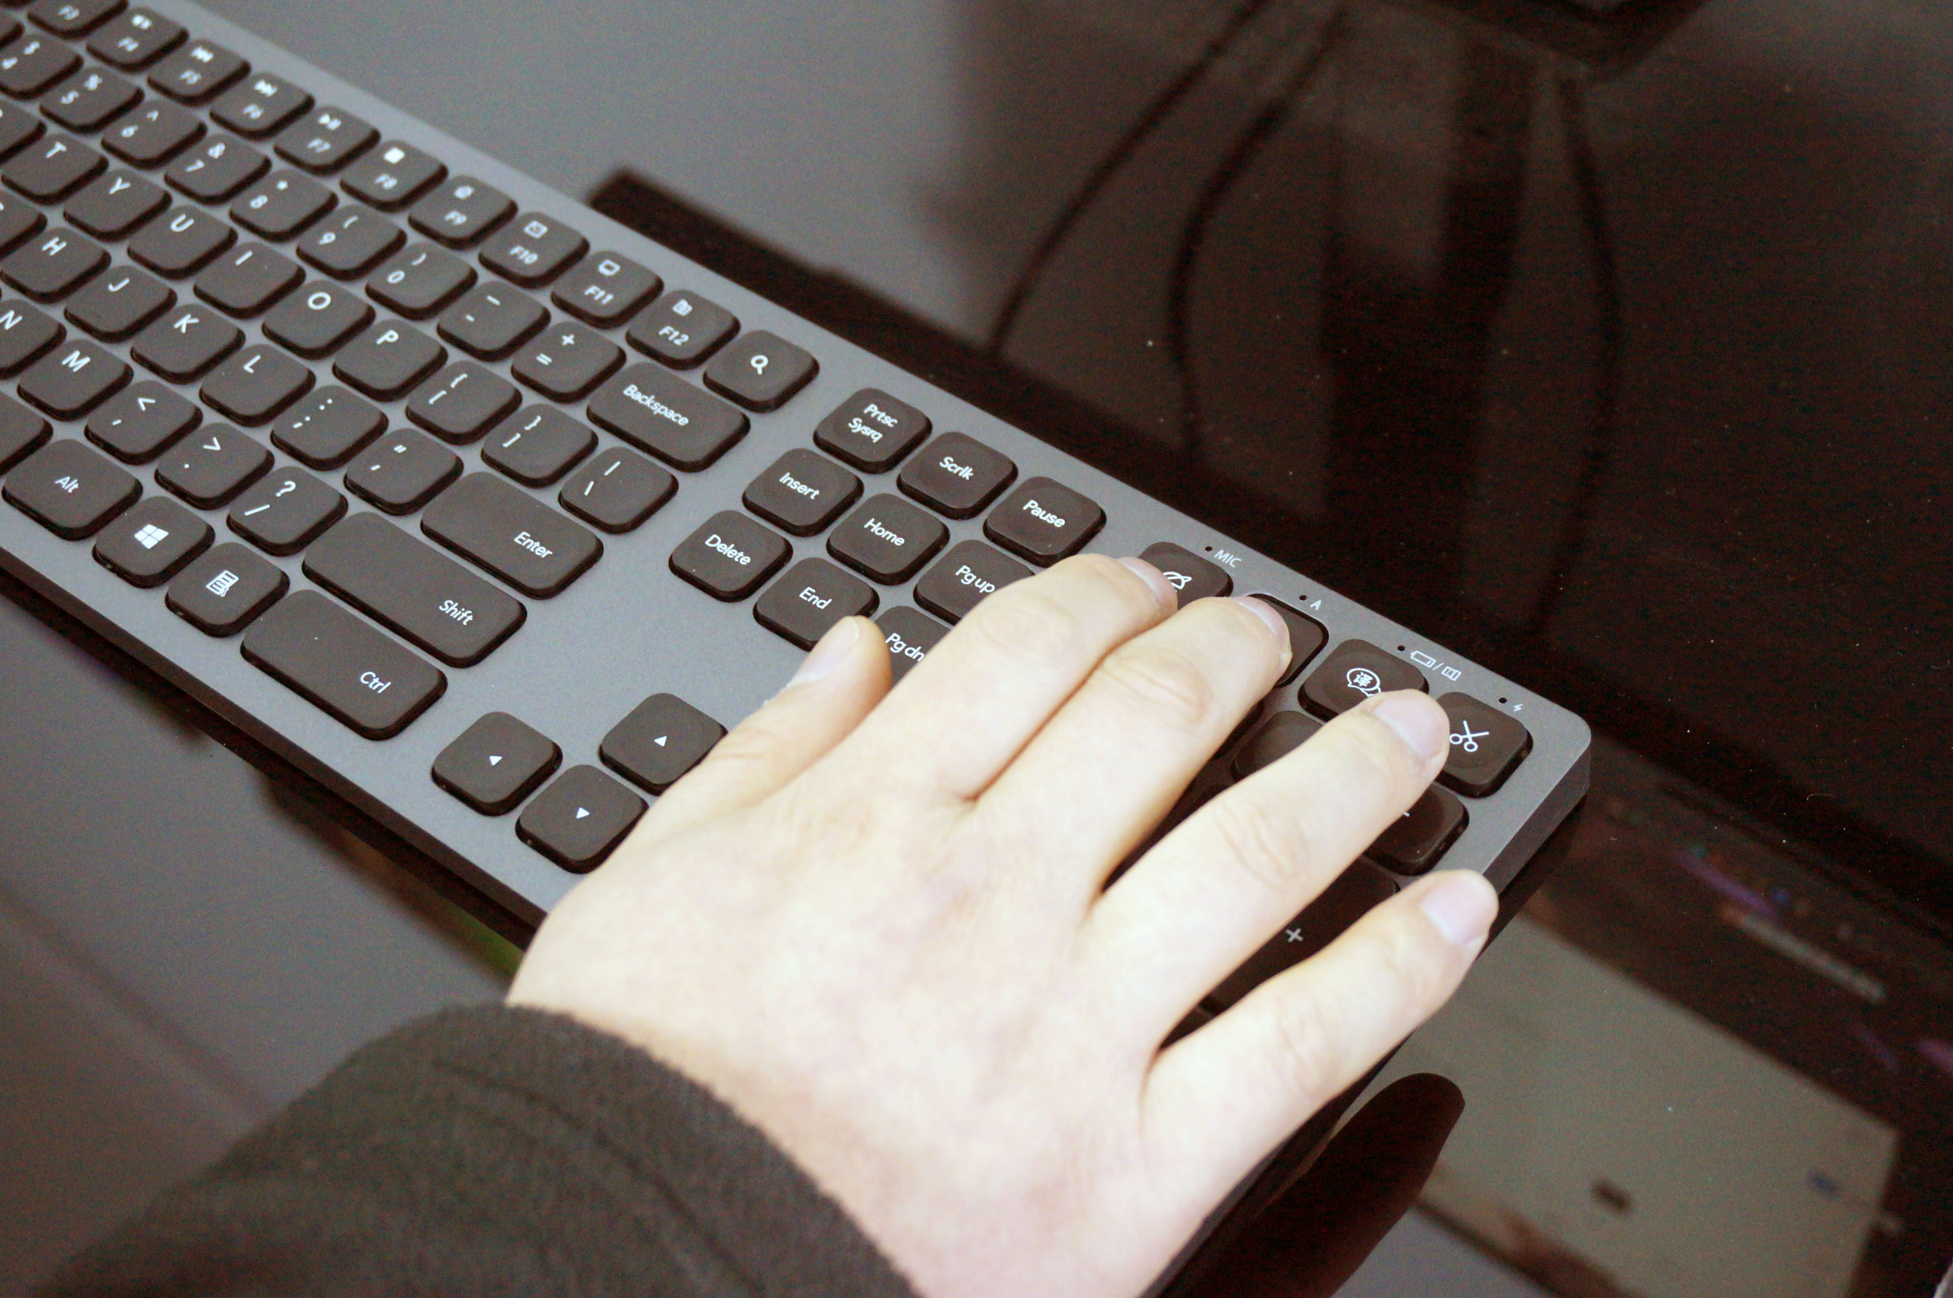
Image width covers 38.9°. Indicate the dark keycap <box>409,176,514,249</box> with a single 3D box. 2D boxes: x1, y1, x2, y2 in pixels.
[{"bbox_3d":[-0.100,-0.084,0.534,0.017,0.003,0.017,29,55,25],"label":"dark keycap"}]

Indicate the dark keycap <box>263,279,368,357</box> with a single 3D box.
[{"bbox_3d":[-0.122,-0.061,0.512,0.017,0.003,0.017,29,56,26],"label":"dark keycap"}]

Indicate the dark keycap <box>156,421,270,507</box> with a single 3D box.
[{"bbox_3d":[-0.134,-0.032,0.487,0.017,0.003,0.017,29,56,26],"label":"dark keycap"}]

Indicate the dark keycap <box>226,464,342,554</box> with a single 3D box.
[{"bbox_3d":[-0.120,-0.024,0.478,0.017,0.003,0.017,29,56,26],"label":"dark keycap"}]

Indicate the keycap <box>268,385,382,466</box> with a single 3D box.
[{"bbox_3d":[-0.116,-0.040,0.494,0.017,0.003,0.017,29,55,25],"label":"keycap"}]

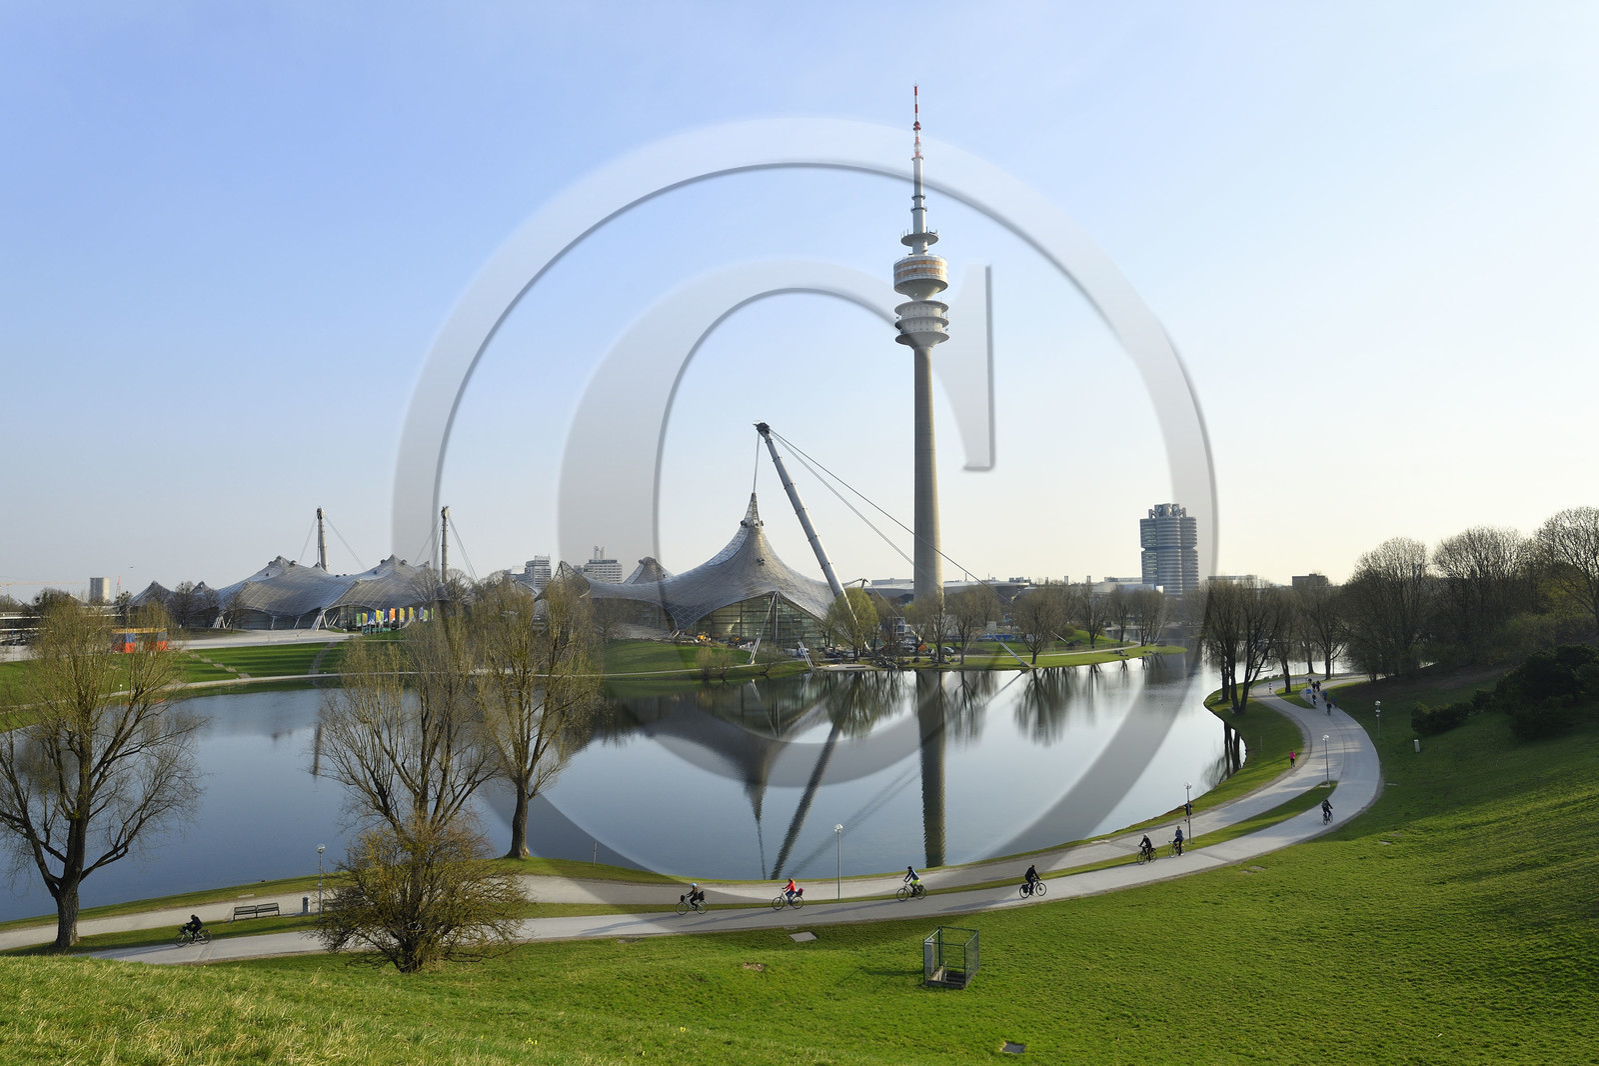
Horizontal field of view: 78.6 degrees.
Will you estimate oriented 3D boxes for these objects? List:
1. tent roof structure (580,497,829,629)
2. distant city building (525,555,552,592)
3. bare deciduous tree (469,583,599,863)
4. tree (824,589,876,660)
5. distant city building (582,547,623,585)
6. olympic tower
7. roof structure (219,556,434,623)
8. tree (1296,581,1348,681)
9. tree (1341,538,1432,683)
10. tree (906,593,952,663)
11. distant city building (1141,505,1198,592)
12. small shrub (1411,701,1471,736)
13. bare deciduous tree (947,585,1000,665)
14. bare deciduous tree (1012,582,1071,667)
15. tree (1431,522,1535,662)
[{"bbox_3d":[-29.308,12.358,319.927,82.000,47.500,72.000,-1,-4,-3],"label":"tent roof structure"},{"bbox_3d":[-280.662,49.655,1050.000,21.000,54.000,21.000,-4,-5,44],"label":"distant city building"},{"bbox_3d":[-18.425,12.737,68.114,9.000,19.500,9.000,-1,-4,0],"label":"bare deciduous tree"},{"bbox_3d":[12.101,20.982,228.000,11.800,16.000,11.800,-1,-3,3],"label":"tree"},{"bbox_3d":[-199.498,48.260,984.199,41.000,69.000,24.000,0,-4,-11],"label":"distant city building"},{"bbox_3d":[66.834,-99.176,522.831,29.500,290.500,29.500,-1,-4,0],"label":"olympic tower"},{"bbox_3d":[-240.093,29.071,484.395,100.000,35.900,70.000,1,-4,-24],"label":"roof structure"},{"bbox_3d":[92.060,17.037,172.000,8.200,17.000,8.200,-3,-4,28],"label":"tree"},{"bbox_3d":[103.609,13.190,172.000,13.800,24.500,13.800,-3,-4,31],"label":"tree"},{"bbox_3d":[29.135,20.758,218.000,10.200,15.800,10.200,-1,-3,7],"label":"tree"},{"bbox_3d":[353.389,22.309,932.254,52.000,101.000,52.000,-3,-4,29],"label":"distant city building"},{"bbox_3d":[65.017,18.727,99.000,5.200,3.100,4.000,-3,-4,33],"label":"small shrub"},{"bbox_3d":[45.122,23.873,252.917,13.300,20.500,13.000,-1,-4,0],"label":"bare deciduous tree"},{"bbox_3d":[61.924,23.210,250.940,15.000,21.400,14.500,-1,-4,0],"label":"bare deciduous tree"},{"bbox_3d":[119.037,10.429,170.000,15.000,22.800,15.000,-3,-4,35],"label":"tree"}]

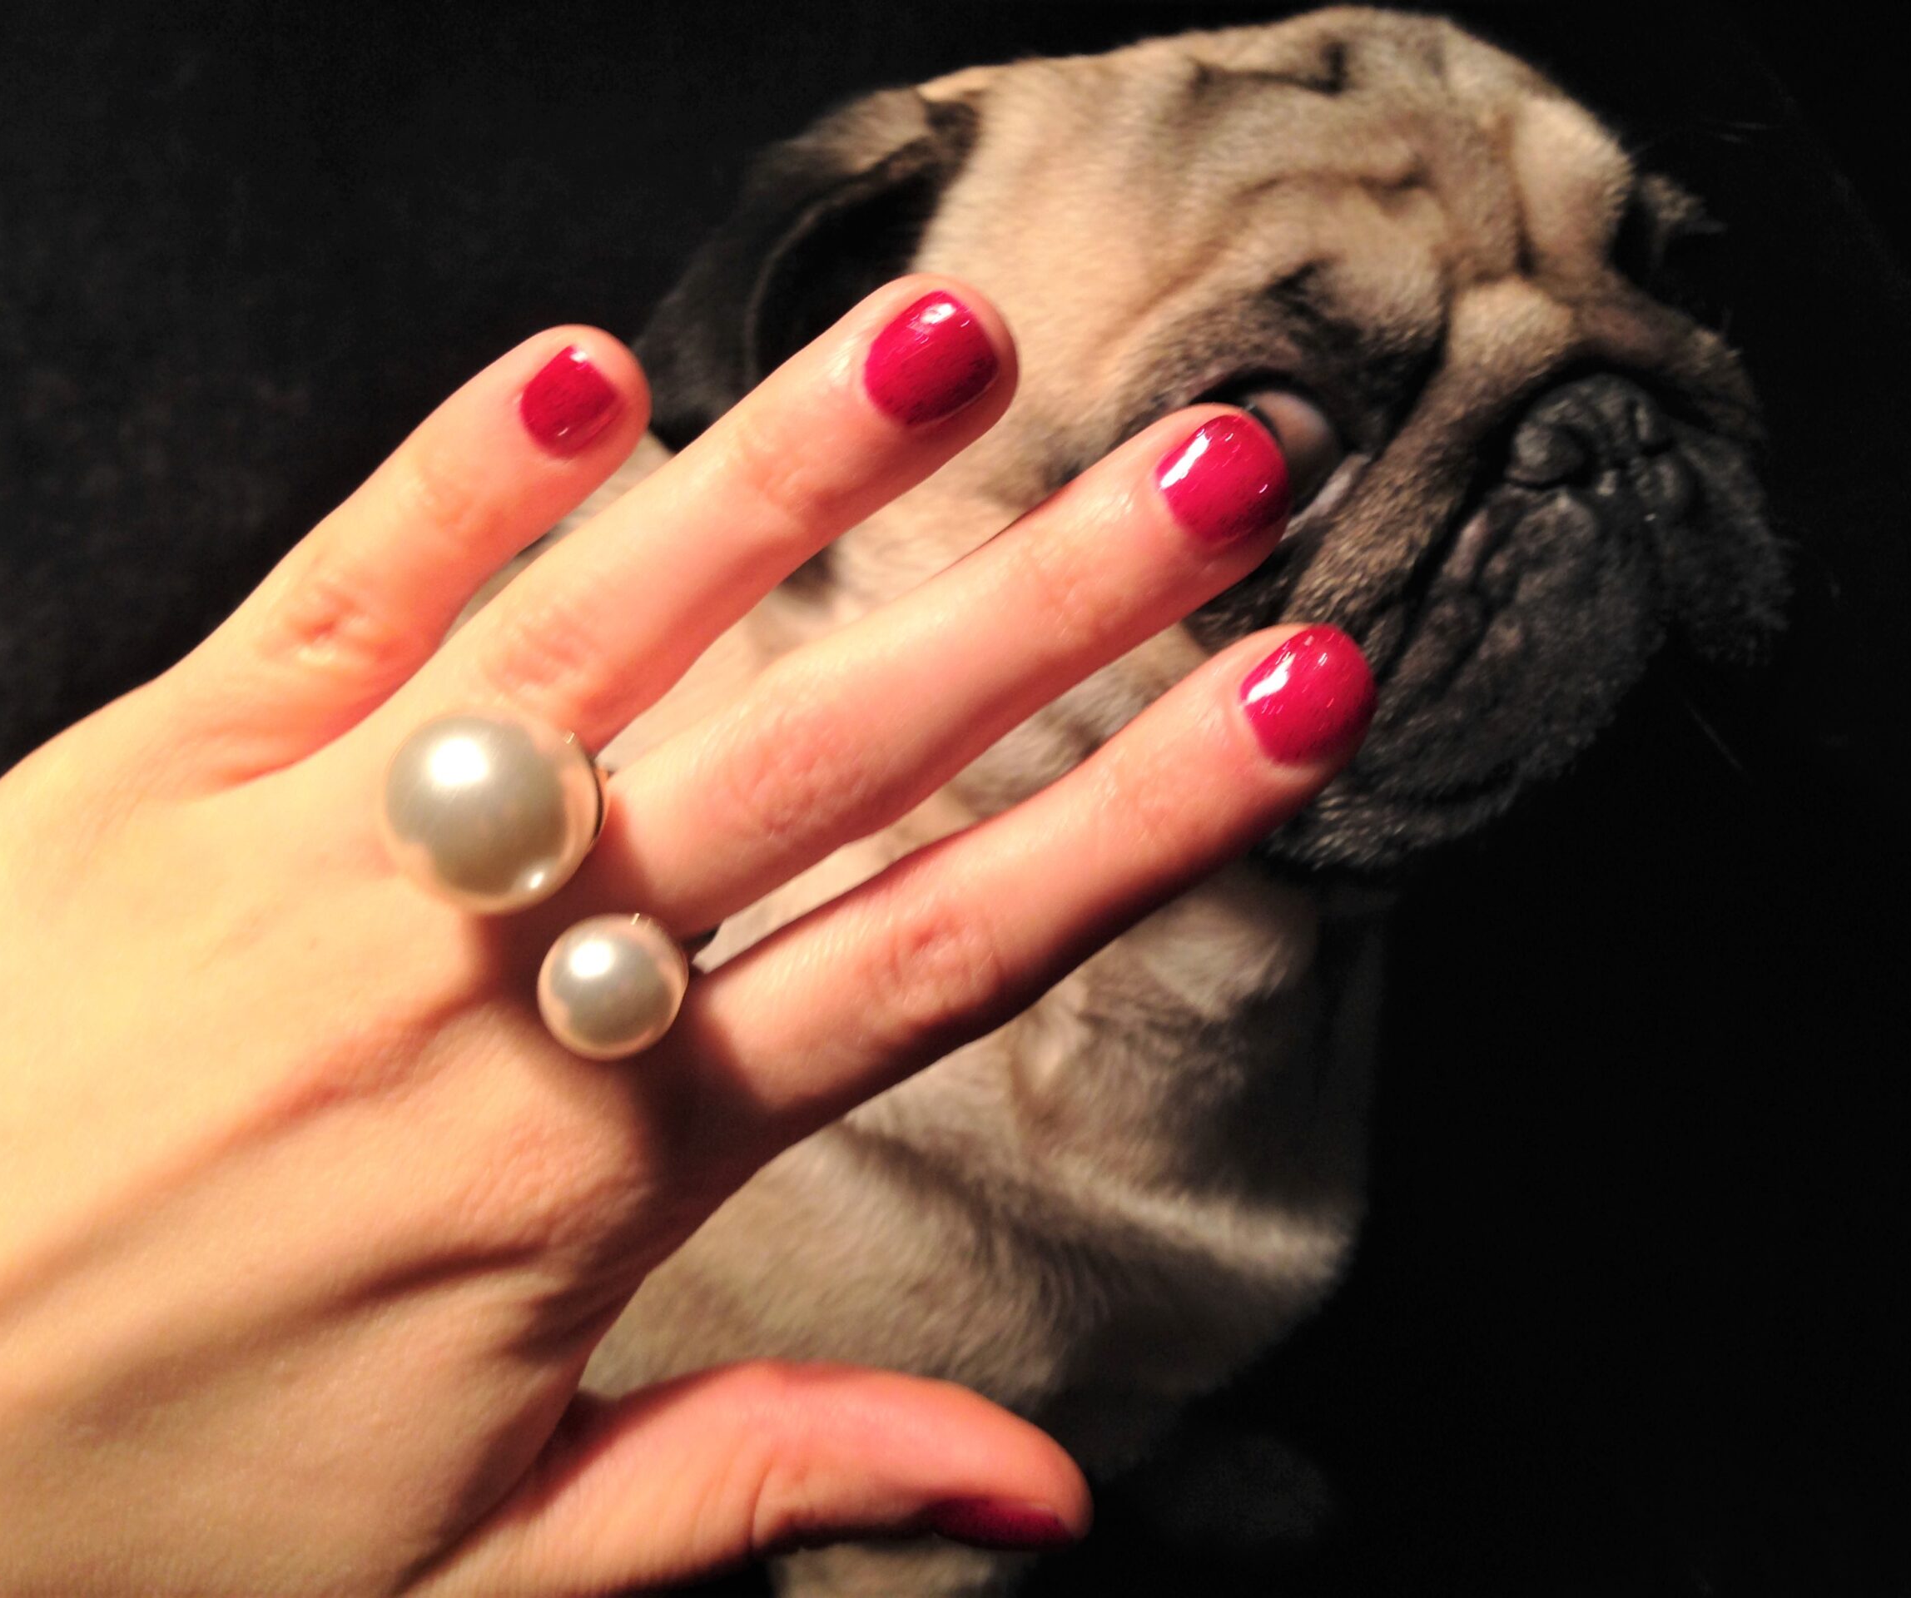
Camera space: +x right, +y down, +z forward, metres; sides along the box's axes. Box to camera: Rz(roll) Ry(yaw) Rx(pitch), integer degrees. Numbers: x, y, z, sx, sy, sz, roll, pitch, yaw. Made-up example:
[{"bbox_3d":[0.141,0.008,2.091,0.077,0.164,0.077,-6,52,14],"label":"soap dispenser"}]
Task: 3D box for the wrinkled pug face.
[{"bbox_3d":[0.049,-0.065,0.365,0.160,0.140,0.175,14,32,39],"label":"wrinkled pug face"}]

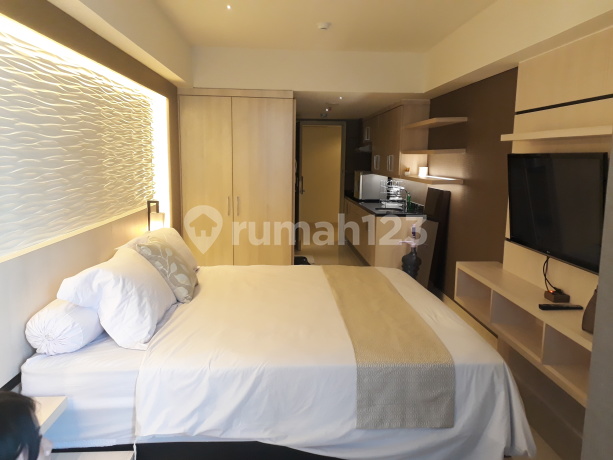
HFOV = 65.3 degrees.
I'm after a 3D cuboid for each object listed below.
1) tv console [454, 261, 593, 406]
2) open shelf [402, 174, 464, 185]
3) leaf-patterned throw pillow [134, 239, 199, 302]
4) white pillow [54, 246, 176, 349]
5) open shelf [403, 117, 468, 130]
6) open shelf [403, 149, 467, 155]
[{"bbox_3d":[1.427,0.554,2.961,0.350,0.310,1.850,0,9,-3],"label":"tv console"},{"bbox_3d":[1.332,-0.548,5.207,0.315,0.038,1.230,0,9,-3],"label":"open shelf"},{"bbox_3d":[-0.880,0.210,3.062,0.140,0.430,0.440,-41,7,6],"label":"leaf-patterned throw pillow"},{"bbox_3d":[-0.930,0.308,2.491,0.470,0.210,0.640,42,5,-8],"label":"white pillow"},{"bbox_3d":[1.341,-1.129,5.119,0.315,0.038,1.230,0,9,-3],"label":"open shelf"},{"bbox_3d":[1.336,-0.836,5.163,0.315,0.038,1.230,0,9,-3],"label":"open shelf"}]

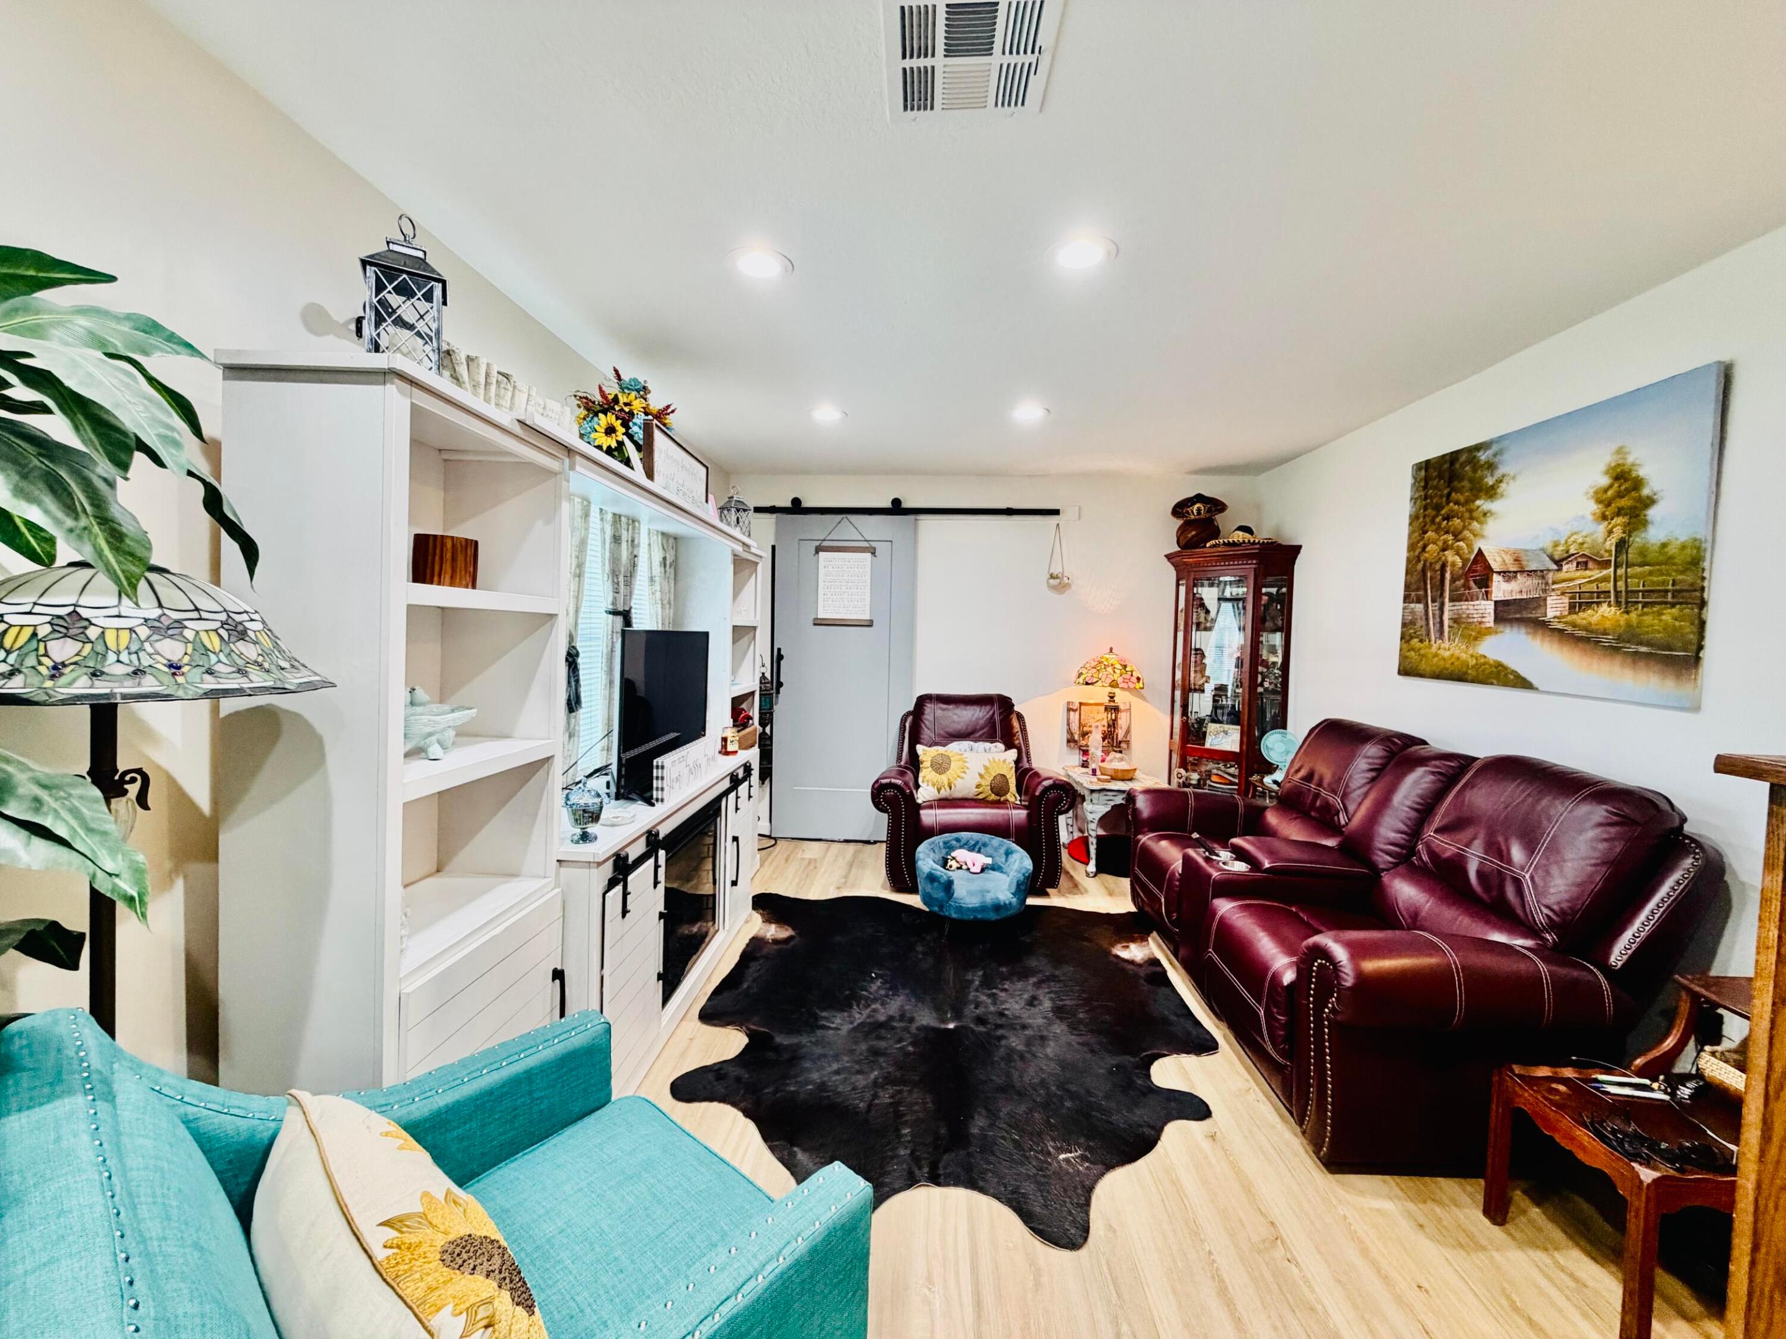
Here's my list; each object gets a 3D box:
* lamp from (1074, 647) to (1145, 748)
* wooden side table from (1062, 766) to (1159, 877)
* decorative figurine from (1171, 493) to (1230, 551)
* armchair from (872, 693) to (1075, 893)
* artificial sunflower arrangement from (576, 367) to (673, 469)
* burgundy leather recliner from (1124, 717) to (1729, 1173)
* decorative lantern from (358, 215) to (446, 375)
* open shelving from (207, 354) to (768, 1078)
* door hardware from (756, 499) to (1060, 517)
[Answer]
[{"bbox_3d":[1.348,0.209,4.481,0.430,0.690,0.430,1,2,2],"label":"lamp"},{"bbox_3d":[1.425,0.950,4.487,0.540,0.515,0.610,1,2,2],"label":"wooden side table"},{"bbox_3d":[1.900,-0.898,4.465,0.355,0.375,0.340,2,3,23],"label":"decorative figurine"},{"bbox_3d":[0.460,0.680,4.345,1.120,1.020,0.940,1,2,0],"label":"armchair"},{"bbox_3d":[-0.914,-0.812,2.459,0.300,0.390,0.340,1,2,2],"label":"artificial sunflower arrangement"},{"bbox_3d":[1.663,0.768,2.783,1.020,1.030,1.980,1,2,2],"label":"burgundy leather recliner"},{"bbox_3d":[-0.938,-0.715,1.402,0.140,0.335,0.140,0,3,-30],"label":"decorative lantern"},{"bbox_3d":[-0.921,0.298,2.728,0.450,1.850,2.950,1,2,2],"label":"open shelving"},{"bbox_3d":[0.088,-1.065,4.762,2.000,0.100,0.070,1,2,2],"label":"door hardware"}]

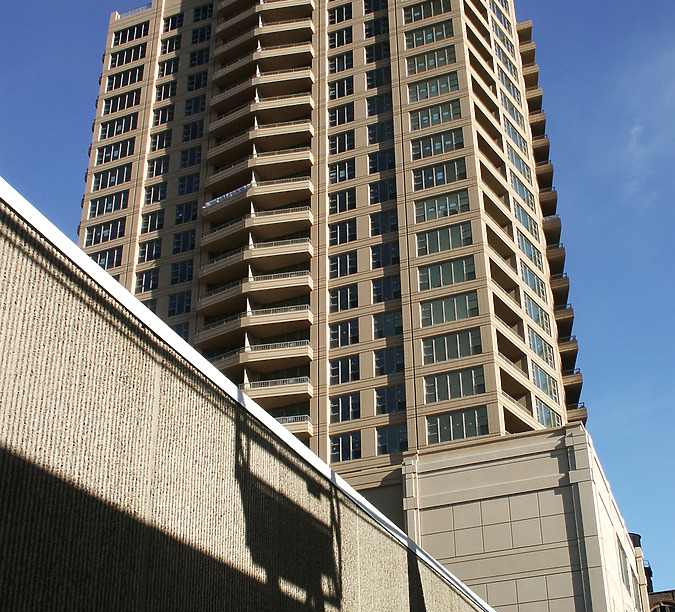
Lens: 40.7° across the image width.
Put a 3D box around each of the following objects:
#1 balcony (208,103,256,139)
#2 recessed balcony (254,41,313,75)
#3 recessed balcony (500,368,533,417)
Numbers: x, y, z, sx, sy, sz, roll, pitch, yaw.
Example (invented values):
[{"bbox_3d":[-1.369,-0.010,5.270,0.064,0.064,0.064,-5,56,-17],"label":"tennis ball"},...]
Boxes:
[{"bbox_3d":[-8.960,-16.330,80.750,4.720,1.380,1.680,-18,-33,29],"label":"balcony"},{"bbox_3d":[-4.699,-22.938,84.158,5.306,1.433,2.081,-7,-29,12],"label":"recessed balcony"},{"bbox_3d":[12.491,6.700,66.922,1.800,2.287,5.575,-18,-33,29],"label":"recessed balcony"}]

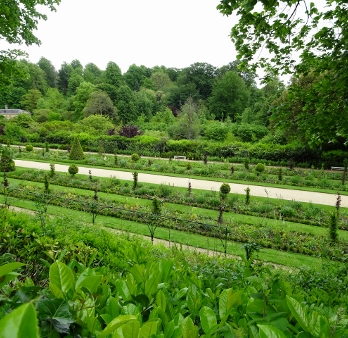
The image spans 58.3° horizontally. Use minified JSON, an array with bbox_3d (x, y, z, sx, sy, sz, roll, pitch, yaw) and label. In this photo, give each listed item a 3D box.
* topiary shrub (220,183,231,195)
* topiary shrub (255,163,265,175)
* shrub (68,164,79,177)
[{"bbox_3d":[3.441,1.319,20.900,0.710,0.740,0.710,0,11,0],"label":"topiary shrub"},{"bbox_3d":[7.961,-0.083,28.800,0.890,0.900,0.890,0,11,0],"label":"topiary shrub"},{"bbox_3d":[-8.756,0.061,27.200,0.900,0.940,0.900,0,11,0],"label":"shrub"}]

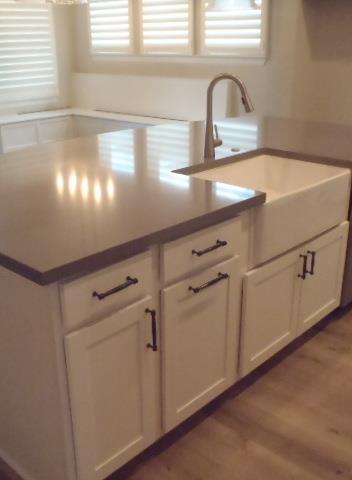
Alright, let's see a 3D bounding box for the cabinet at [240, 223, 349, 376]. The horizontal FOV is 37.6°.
[{"bbox_3d":[0.356,0.171,2.586,0.598,0.472,0.891,17,27,41],"label":"cabinet"}]

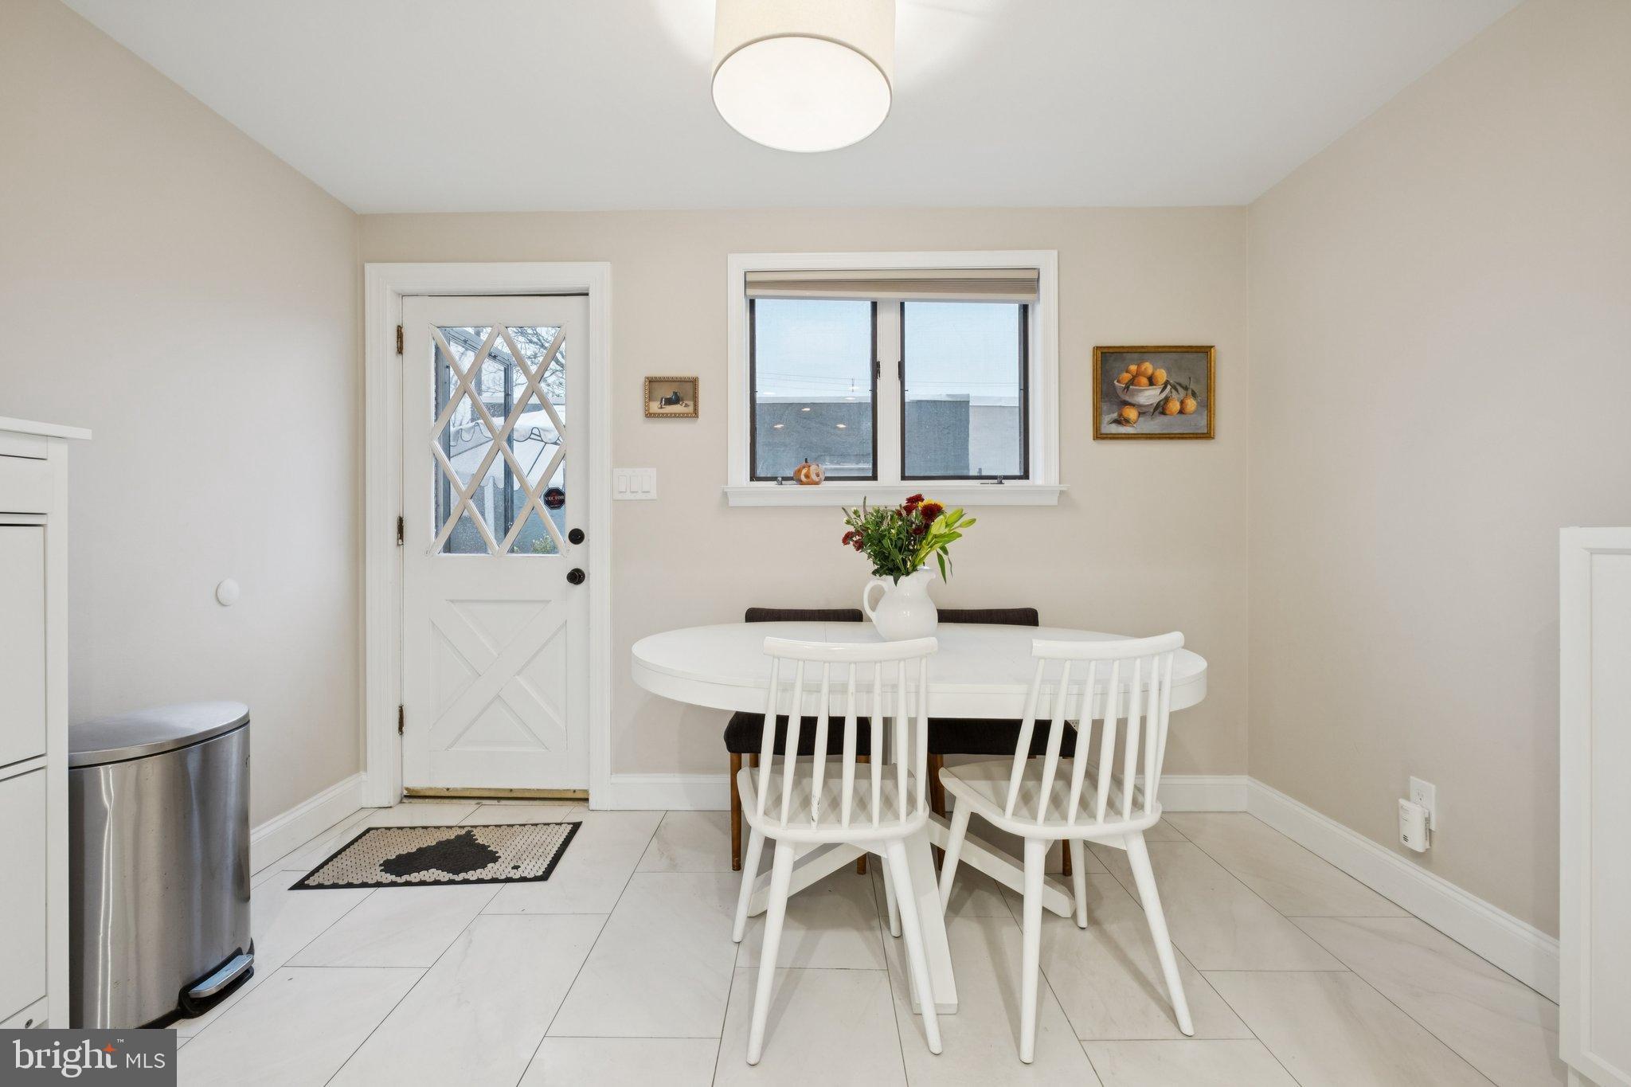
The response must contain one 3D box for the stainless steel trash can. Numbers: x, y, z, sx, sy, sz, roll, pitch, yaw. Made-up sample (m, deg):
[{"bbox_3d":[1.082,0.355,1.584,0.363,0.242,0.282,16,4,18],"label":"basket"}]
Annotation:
[{"bbox_3d":[-1.542,0.736,1.541,0.345,0.640,0.440,0,1,-1],"label":"stainless steel trash can"}]

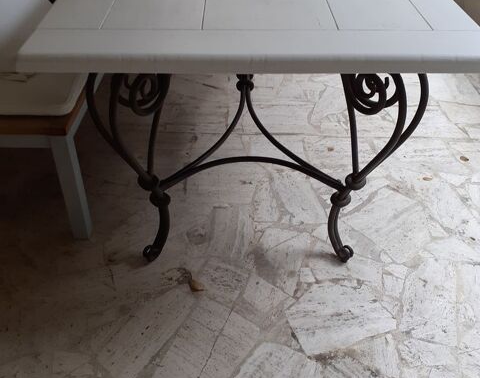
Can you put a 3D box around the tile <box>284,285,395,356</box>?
[{"bbox_3d":[0.278,0.354,1.431,0.288,0.018,0.220,-14,42,-16],"label":"tile"}]

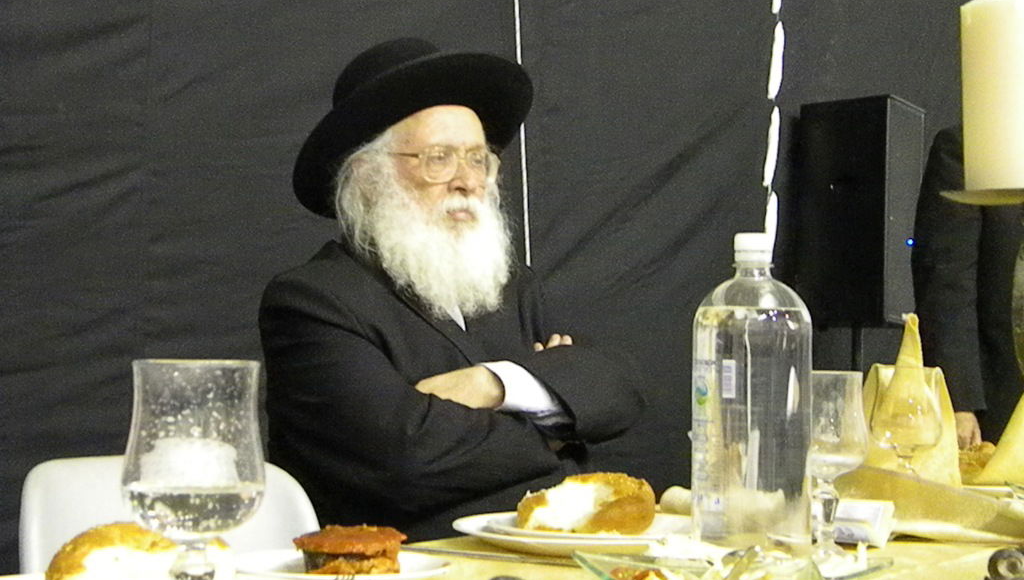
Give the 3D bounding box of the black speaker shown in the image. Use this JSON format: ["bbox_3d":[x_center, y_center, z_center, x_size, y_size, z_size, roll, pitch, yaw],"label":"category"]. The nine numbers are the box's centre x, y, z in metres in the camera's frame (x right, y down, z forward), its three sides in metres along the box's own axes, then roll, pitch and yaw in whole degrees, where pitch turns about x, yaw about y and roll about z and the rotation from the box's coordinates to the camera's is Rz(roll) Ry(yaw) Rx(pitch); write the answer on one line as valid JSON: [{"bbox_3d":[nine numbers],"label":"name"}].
[{"bbox_3d":[0.976,-0.202,4.654,0.290,0.619,0.335,-1,-3,33],"label":"black speaker"}]

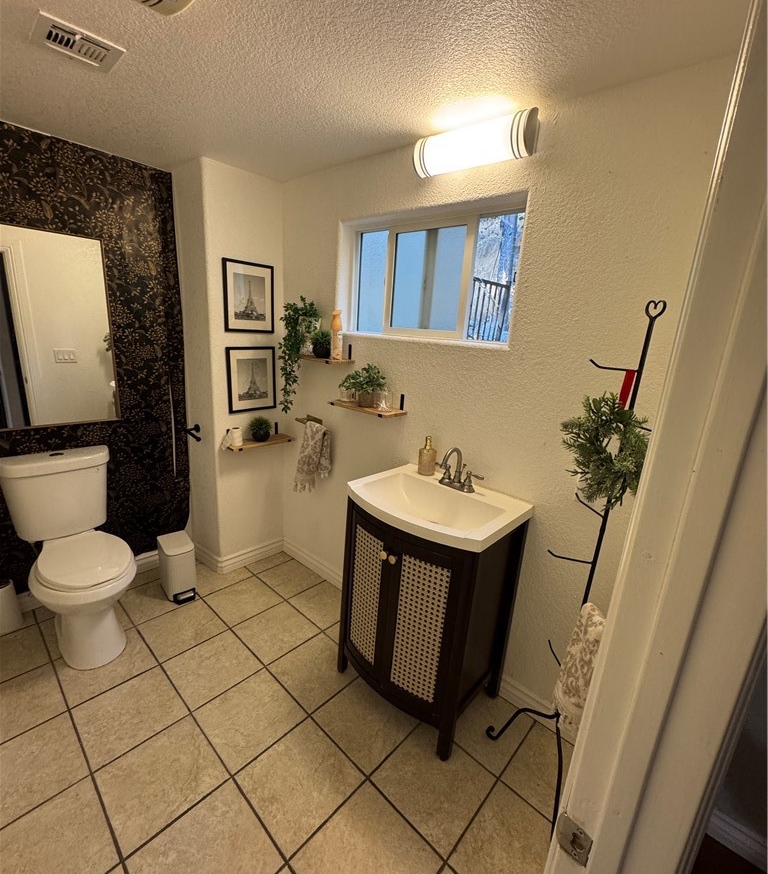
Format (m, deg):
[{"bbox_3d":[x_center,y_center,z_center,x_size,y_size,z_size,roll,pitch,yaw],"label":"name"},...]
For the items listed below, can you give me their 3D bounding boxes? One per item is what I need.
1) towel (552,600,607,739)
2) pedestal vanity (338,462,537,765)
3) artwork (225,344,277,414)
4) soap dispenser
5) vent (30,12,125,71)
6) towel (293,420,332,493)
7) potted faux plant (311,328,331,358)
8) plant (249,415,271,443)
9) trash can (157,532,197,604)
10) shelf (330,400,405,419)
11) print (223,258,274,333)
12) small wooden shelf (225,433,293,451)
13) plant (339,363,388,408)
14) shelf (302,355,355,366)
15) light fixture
[{"bbox_3d":[0.710,0.833,1.439,0.180,0.510,0.100,17,20,41],"label":"towel"},{"bbox_3d":[0.158,0.703,1.759,0.597,0.871,0.485,17,20,41],"label":"pedestal vanity"},{"bbox_3d":[-0.764,-0.334,2.417,0.020,0.372,0.306,17,20,41],"label":"artwork"},{"bbox_3d":[0.199,0.084,1.871,0.076,0.168,0.078,9,16,18],"label":"soap dispenser"},{"bbox_3d":[-0.860,-1.101,1.164,0.186,0.018,0.191,17,20,41],"label":"vent"},{"bbox_3d":[-0.401,0.135,2.373,0.210,0.425,0.095,16,20,39],"label":"towel"},{"bbox_3d":[-0.329,-0.496,2.197,0.122,0.150,0.122,3,15,-1],"label":"potted faux plant"},{"bbox_3d":[-0.725,-0.044,2.457,0.135,0.142,0.135,17,20,40],"label":"plant"},{"bbox_3d":[-1.171,0.736,2.354,0.155,0.300,0.225,-9,20,-38],"label":"trash can"},{"bbox_3d":[-0.083,-0.140,2.003,0.380,0.018,0.149,16,20,39],"label":"shelf"},{"bbox_3d":[-0.733,-0.765,2.279,0.020,0.371,0.300,17,20,40],"label":"print"},{"bbox_3d":[-0.740,0.036,2.493,0.122,0.019,0.395,17,20,41],"label":"small wooden shelf"},{"bbox_3d":[-0.106,-0.250,1.988,0.250,0.200,0.160,16,20,39],"label":"plant"},{"bbox_3d":[-0.336,-0.408,2.174,0.375,0.018,0.149,16,20,39],"label":"shelf"},{"bbox_3d":[0.305,-1.043,1.487,0.457,0.127,0.100,16,20,39],"label":"light fixture"}]

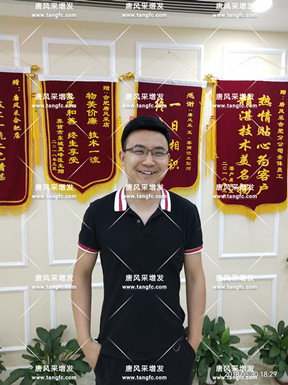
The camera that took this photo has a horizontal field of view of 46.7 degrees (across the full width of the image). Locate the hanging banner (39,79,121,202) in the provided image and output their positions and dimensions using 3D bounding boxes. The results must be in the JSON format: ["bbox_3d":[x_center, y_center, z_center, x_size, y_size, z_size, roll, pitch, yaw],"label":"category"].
[{"bbox_3d":[-0.425,-0.346,2.260,0.530,0.845,0.040,-1,6,-8],"label":"hanging banner"}]

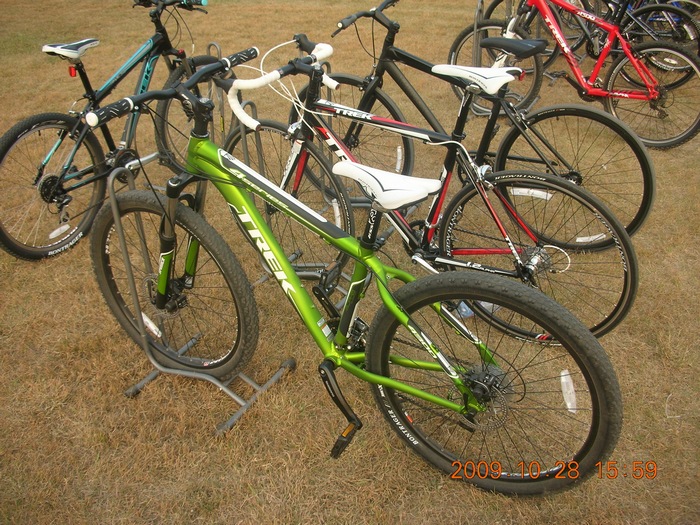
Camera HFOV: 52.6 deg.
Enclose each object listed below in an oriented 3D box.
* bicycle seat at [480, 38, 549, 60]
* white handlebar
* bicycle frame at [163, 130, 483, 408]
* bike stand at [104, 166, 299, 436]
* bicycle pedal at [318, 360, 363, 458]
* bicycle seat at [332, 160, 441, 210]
[{"bbox_3d":[0.658,-0.862,2.864,0.275,0.080,0.155,14,34,28],"label":"bicycle seat"},{"bbox_3d":[-0.217,-0.630,2.498,0.150,0.180,0.440,23,40,37],"label":"white handlebar"},{"bbox_3d":[-0.109,-0.001,1.911,1.060,0.640,0.170,13,31,25],"label":"bicycle frame"},{"bbox_3d":[-0.495,0.069,2.229,0.480,0.750,0.420,13,30,25],"label":"bike stand"},{"bbox_3d":[-0.041,0.411,1.930,0.150,0.220,0.130,13,32,25],"label":"bicycle pedal"},{"bbox_3d":[0.078,-0.183,1.695,0.275,0.080,0.155,13,31,25],"label":"bicycle seat"}]

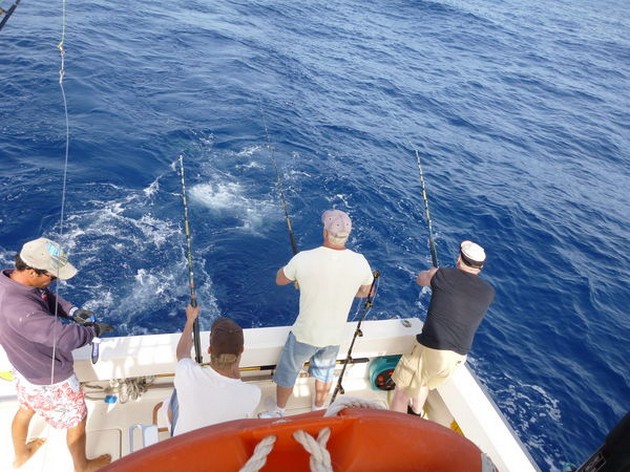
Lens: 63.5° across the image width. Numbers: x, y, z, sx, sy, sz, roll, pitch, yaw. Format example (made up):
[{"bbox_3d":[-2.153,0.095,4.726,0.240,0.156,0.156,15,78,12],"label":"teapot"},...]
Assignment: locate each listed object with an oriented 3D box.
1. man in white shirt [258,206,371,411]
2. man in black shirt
[{"bbox_3d":[-0.003,0.593,3.617,0.650,1.760,0.520,5,28,-7],"label":"man in white shirt"},{"bbox_3d":[0.890,0.752,3.830,0.620,1.680,0.600,-5,31,-24],"label":"man in black shirt"}]

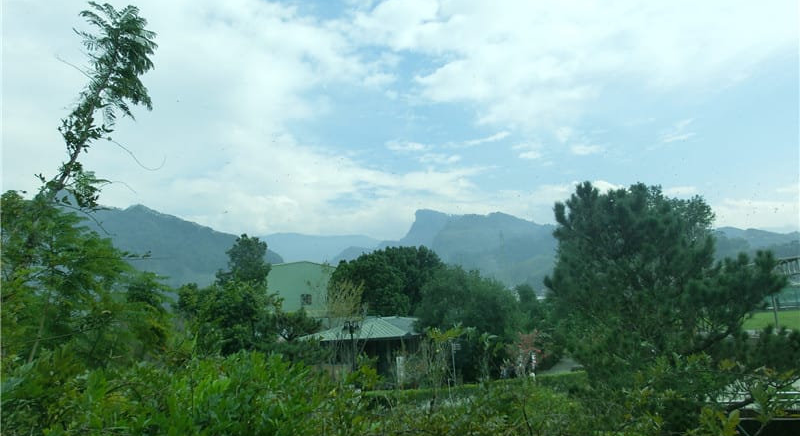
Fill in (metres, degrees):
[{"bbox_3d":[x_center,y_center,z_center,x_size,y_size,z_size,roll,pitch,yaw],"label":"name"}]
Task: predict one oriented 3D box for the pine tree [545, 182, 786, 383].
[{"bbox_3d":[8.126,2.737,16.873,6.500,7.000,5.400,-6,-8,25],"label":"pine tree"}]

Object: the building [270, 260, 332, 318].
[{"bbox_3d":[-14.784,11.505,75.682,11.500,10.000,12.000,1,-8,-30],"label":"building"}]

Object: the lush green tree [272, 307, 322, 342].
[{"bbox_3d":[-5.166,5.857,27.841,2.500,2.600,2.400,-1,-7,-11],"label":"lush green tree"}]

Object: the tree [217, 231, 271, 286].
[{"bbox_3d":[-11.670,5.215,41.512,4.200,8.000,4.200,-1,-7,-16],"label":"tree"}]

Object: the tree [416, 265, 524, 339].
[{"bbox_3d":[4.283,6.272,33.103,6.200,6.500,5.600,-3,-7,6],"label":"tree"}]

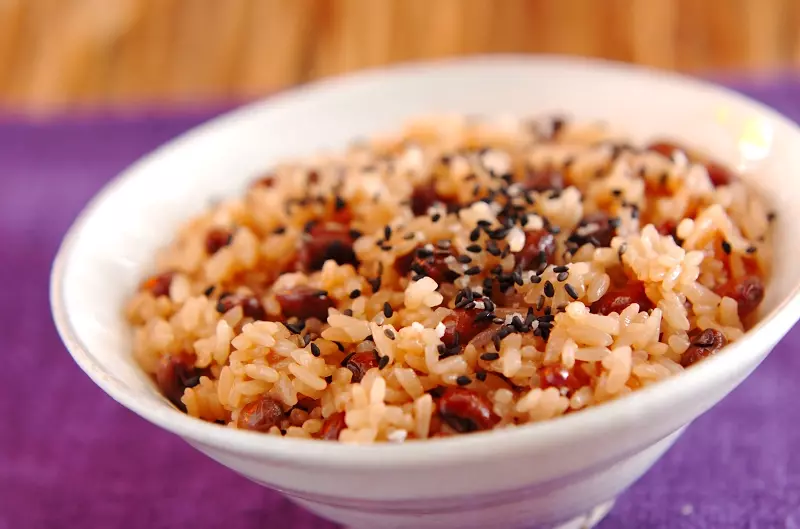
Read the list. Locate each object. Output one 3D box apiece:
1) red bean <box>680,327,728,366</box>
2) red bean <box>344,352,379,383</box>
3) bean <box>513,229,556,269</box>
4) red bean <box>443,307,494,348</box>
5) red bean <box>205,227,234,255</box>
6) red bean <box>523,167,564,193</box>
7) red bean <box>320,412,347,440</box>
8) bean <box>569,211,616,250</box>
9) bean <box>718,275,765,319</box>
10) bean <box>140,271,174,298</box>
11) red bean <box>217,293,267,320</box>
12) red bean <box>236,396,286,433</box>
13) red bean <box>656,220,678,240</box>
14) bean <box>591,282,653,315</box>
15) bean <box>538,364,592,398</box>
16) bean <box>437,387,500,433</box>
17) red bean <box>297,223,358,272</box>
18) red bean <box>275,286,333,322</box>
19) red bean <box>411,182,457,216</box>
[{"bbox_3d":[0.048,0.013,0.451,0.009,0.006,0.006,-25,37,-27],"label":"red bean"},{"bbox_3d":[-0.006,0.016,0.450,0.008,0.005,0.006,-12,33,-9],"label":"red bean"},{"bbox_3d":[0.022,-0.002,0.462,0.006,0.006,0.009,14,37,33],"label":"bean"},{"bbox_3d":[0.010,0.010,0.444,0.009,0.006,0.006,-25,34,-27],"label":"red bean"},{"bbox_3d":[-0.031,-0.004,0.481,0.007,0.006,0.006,-28,36,-31],"label":"red bean"},{"bbox_3d":[0.025,-0.014,0.491,0.009,0.006,0.006,0,33,11],"label":"red bean"},{"bbox_3d":[-0.010,0.025,0.441,0.006,0.005,0.008,21,41,36],"label":"red bean"},{"bbox_3d":[0.032,-0.005,0.476,0.009,0.006,0.006,-5,32,2],"label":"bean"},{"bbox_3d":[0.055,0.005,0.462,0.009,0.006,0.006,8,35,22],"label":"bean"},{"bbox_3d":[-0.040,0.003,0.481,0.008,0.005,0.006,-17,34,-17],"label":"bean"},{"bbox_3d":[-0.026,0.007,0.468,0.009,0.005,0.006,8,35,22],"label":"red bean"},{"bbox_3d":[-0.021,0.023,0.434,0.008,0.006,0.006,-11,30,-5],"label":"red bean"},{"bbox_3d":[0.044,-0.006,0.465,0.006,0.005,0.006,5,32,20],"label":"red bean"},{"bbox_3d":[0.035,0.005,0.447,0.010,0.006,0.006,-8,30,-1],"label":"bean"},{"bbox_3d":[0.025,0.017,0.431,0.009,0.006,0.006,2,32,16],"label":"bean"},{"bbox_3d":[0.011,0.022,0.440,0.009,0.006,0.006,18,40,34],"label":"bean"},{"bbox_3d":[-0.012,-0.003,0.471,0.010,0.007,0.007,-1,31,12],"label":"red bean"},{"bbox_3d":[-0.015,0.006,0.456,0.010,0.006,0.006,8,34,25],"label":"red bean"},{"bbox_3d":[0.006,-0.011,0.487,0.009,0.006,0.006,6,34,19],"label":"red bean"}]

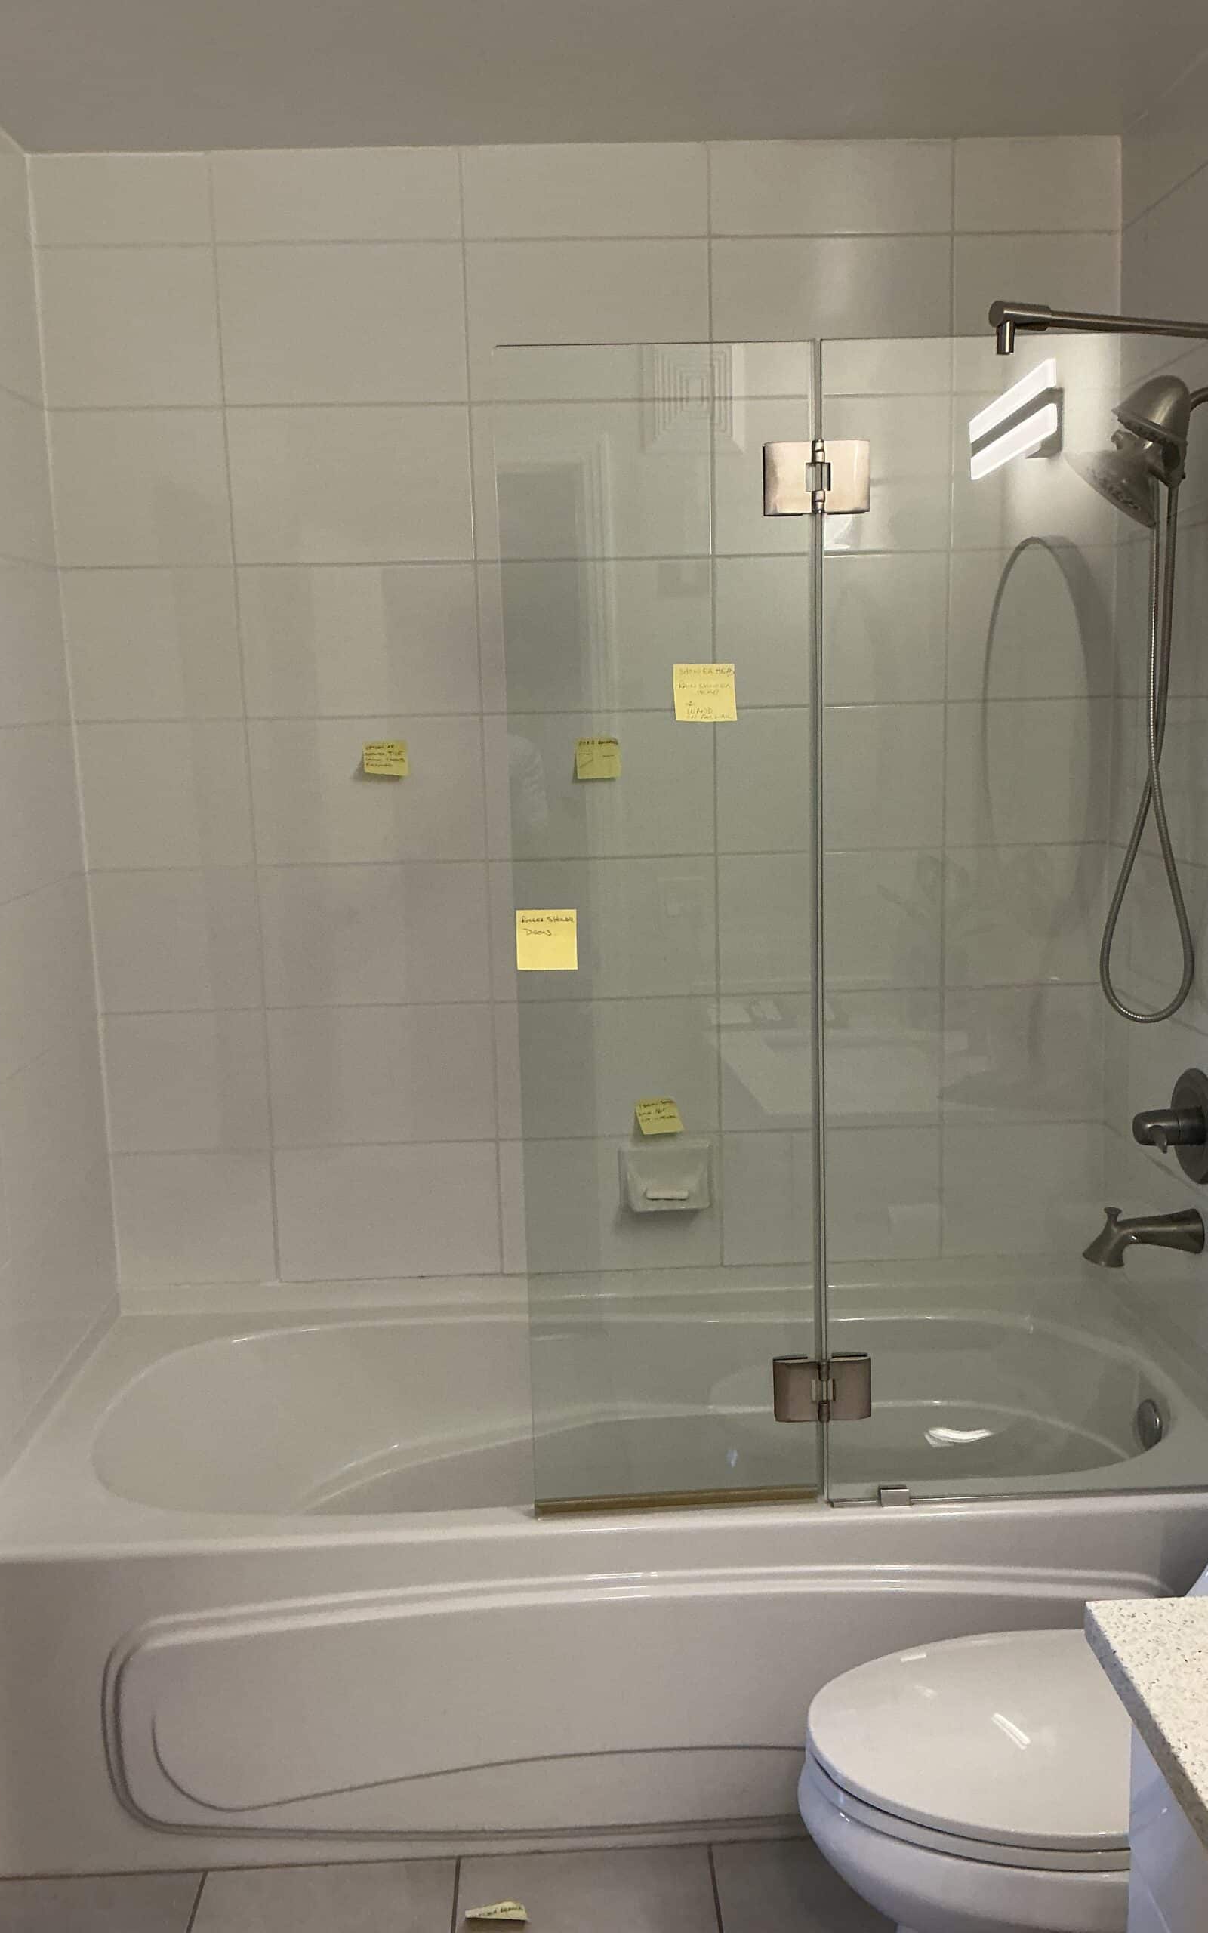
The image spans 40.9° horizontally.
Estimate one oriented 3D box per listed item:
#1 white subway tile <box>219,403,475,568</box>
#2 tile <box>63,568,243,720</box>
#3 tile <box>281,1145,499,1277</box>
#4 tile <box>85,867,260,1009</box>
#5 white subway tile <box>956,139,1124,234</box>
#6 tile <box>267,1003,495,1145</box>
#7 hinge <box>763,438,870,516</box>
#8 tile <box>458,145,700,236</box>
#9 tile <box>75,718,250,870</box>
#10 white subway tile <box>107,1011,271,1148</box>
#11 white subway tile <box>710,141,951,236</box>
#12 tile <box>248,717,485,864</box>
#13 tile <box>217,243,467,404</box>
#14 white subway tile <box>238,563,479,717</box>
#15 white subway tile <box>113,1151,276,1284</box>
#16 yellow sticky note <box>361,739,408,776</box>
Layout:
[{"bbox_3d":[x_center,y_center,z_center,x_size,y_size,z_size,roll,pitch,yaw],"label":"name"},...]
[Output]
[{"bbox_3d":[-0.417,-0.798,2.690,0.400,0.252,0.012,-2,10,-2],"label":"white subway tile"},{"bbox_3d":[-0.763,-0.547,2.757,0.287,0.253,0.010,-2,10,-2],"label":"tile"},{"bbox_3d":[-0.392,0.449,2.948,0.402,0.253,0.010,-2,10,-2],"label":"tile"},{"bbox_3d":[-0.742,-0.043,2.814,0.288,0.252,0.012,-2,10,-2],"label":"tile"},{"bbox_3d":[0.708,-1.276,2.649,0.274,0.143,0.012,-2,10,-2],"label":"white subway tile"},{"bbox_3d":[-0.396,0.195,2.892,0.400,0.251,0.010,-2,10,-2],"label":"tile"},{"bbox_3d":[0.260,-0.596,1.976,0.128,0.086,0.032,-2,10,-2],"label":"hinge"},{"bbox_3d":[-0.029,-1.271,2.663,0.402,0.140,0.010,-2,10,-2],"label":"tile"},{"bbox_3d":[-0.756,-0.295,2.795,0.289,0.251,0.010,-2,10,-2],"label":"tile"},{"bbox_3d":[-0.736,0.205,2.859,0.288,0.252,0.012,-2,10,-2],"label":"white subway tile"},{"bbox_3d":[0.375,-1.284,2.679,0.402,0.141,0.010,-2,10,-2],"label":"white subway tile"},{"bbox_3d":[-0.410,-0.306,2.815,0.402,0.253,0.010,-2,10,-2],"label":"tile"},{"bbox_3d":[-0.423,-1.046,2.645,0.400,0.252,0.012,-2,10,-2],"label":"tile"},{"bbox_3d":[-0.415,-0.556,2.761,0.400,0.251,0.010,-2,10,-2],"label":"white subway tile"},{"bbox_3d":[-0.737,0.455,2.926,0.289,0.251,0.010,-2,10,-2],"label":"white subway tile"},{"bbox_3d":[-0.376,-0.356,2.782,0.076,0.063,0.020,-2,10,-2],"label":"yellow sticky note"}]

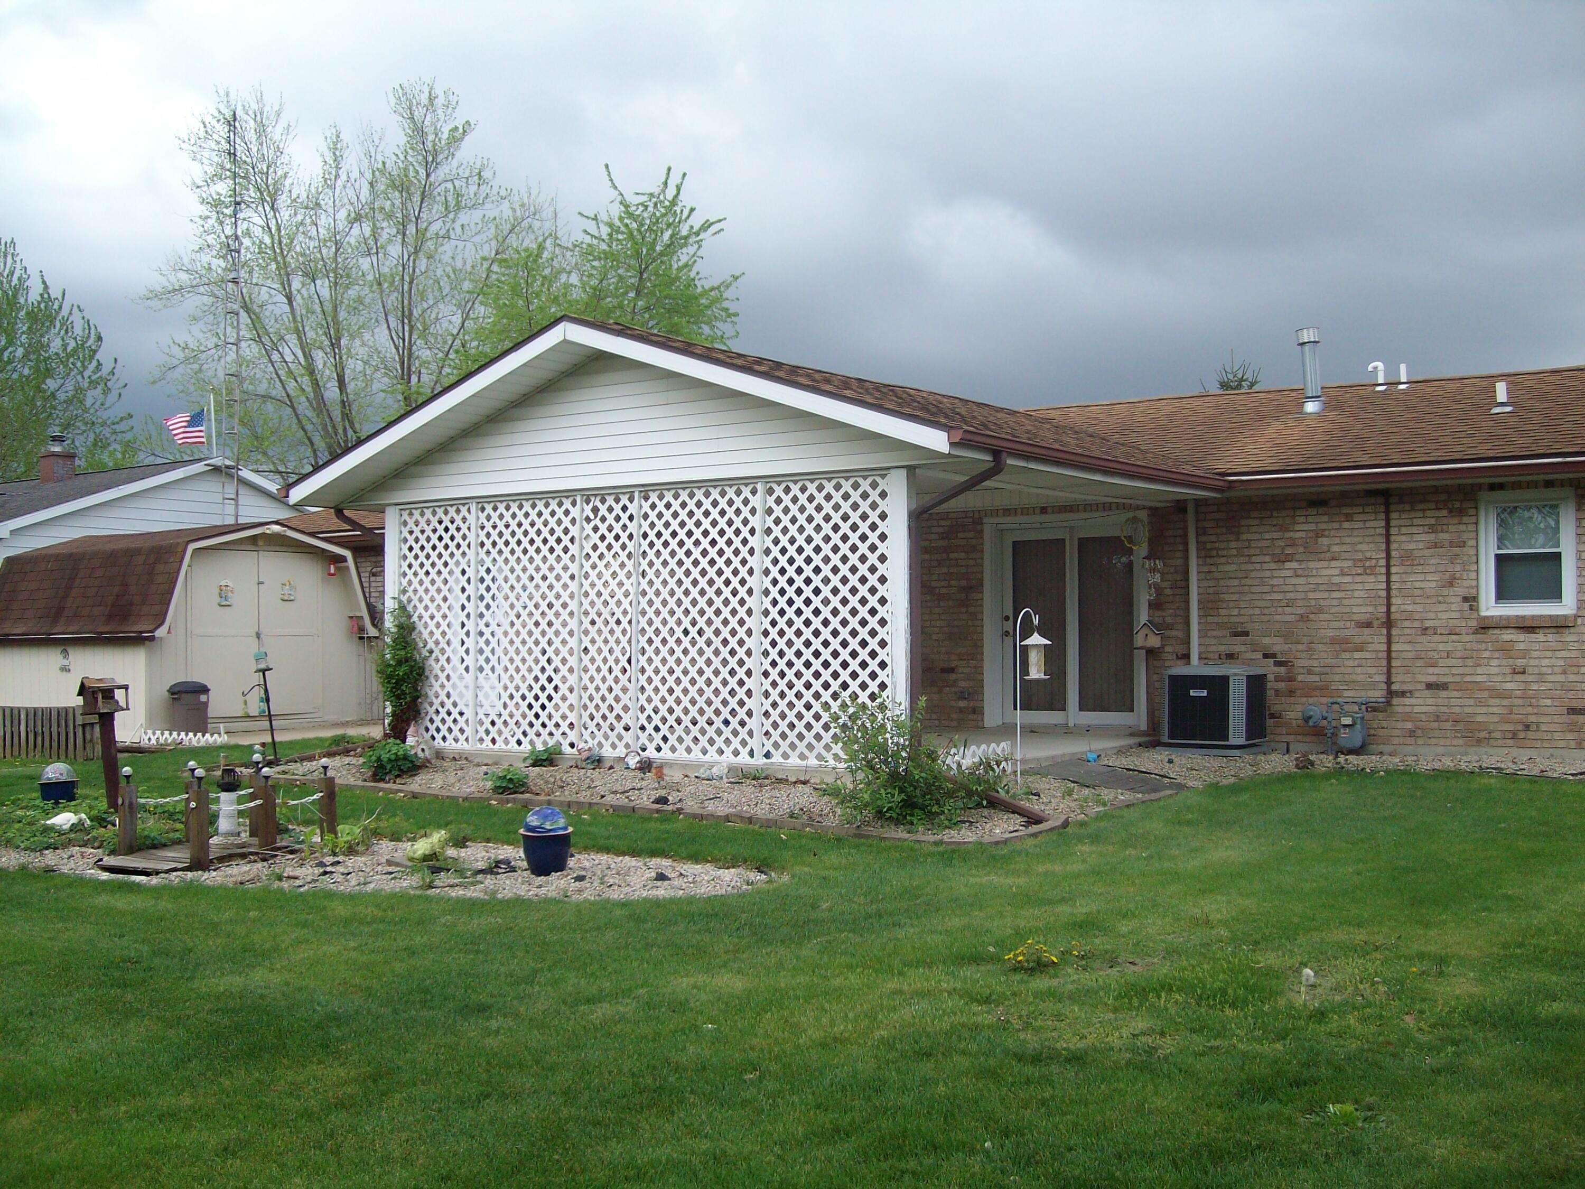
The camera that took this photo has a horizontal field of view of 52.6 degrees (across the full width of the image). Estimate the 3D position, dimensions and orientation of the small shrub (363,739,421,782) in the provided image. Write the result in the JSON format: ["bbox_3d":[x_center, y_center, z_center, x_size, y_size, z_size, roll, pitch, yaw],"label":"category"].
[{"bbox_3d":[-3.087,1.274,12.350,0.440,0.320,0.420,0,-1,0],"label":"small shrub"}]

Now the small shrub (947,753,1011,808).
[{"bbox_3d":[1.225,1.205,10.500,0.410,0.360,0.400,0,-1,0],"label":"small shrub"}]

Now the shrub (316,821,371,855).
[{"bbox_3d":[-2.713,1.480,9.700,0.320,0.200,0.300,0,-1,0],"label":"shrub"}]

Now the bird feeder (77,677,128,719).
[{"bbox_3d":[-4.863,0.725,11.300,0.320,0.285,0.230,-3,-1,-32],"label":"bird feeder"}]

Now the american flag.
[{"bbox_3d":[-15.918,-4.381,42.000,1.200,1.000,0.250,0,-1,0],"label":"american flag"}]

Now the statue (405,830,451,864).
[{"bbox_3d":[-2.113,1.462,9.300,0.265,0.200,0.170,0,-1,6],"label":"statue"}]

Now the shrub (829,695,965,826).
[{"bbox_3d":[0.623,1.014,9.900,0.840,0.790,0.800,0,-1,0],"label":"shrub"}]

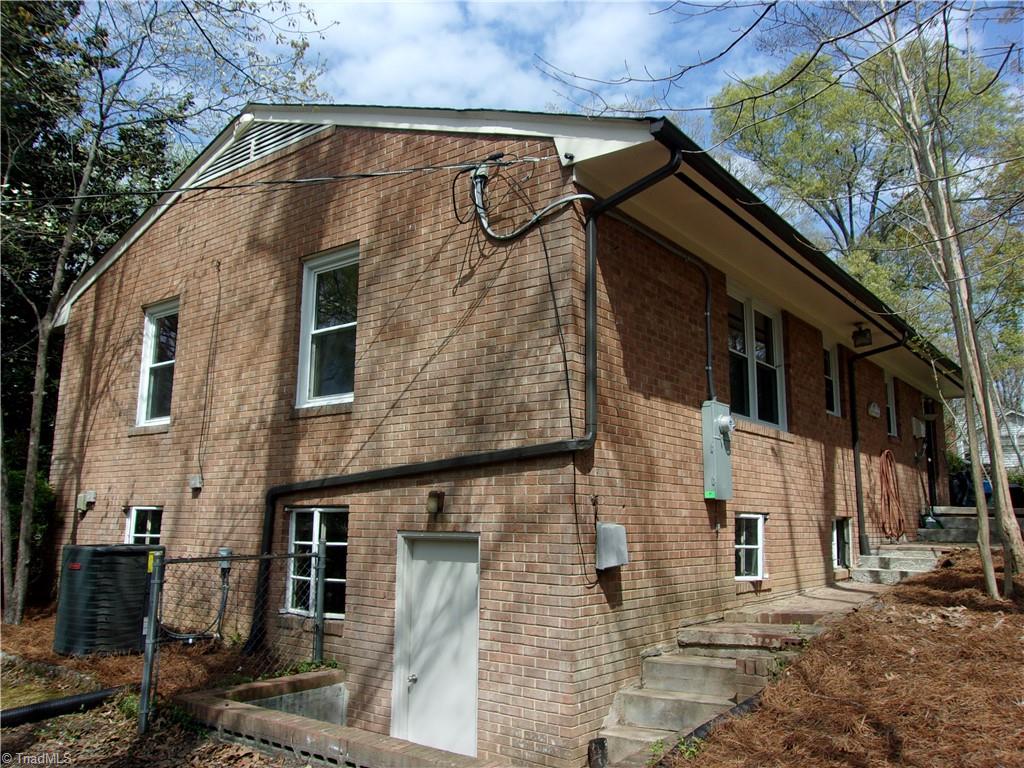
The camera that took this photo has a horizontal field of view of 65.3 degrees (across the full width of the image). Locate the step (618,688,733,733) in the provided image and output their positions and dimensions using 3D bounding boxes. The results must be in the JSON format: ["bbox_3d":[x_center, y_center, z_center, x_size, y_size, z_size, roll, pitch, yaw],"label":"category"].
[{"bbox_3d":[1.167,2.242,5.452,0.840,0.215,0.300,-7,-12,38],"label":"step"}]

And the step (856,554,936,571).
[{"bbox_3d":[5.174,2.386,10.619,0.930,0.155,0.400,-7,-13,38],"label":"step"}]

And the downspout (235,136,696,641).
[{"bbox_3d":[-0.637,0.390,6.335,4.280,3.710,0.370,-7,-12,38],"label":"downspout"}]

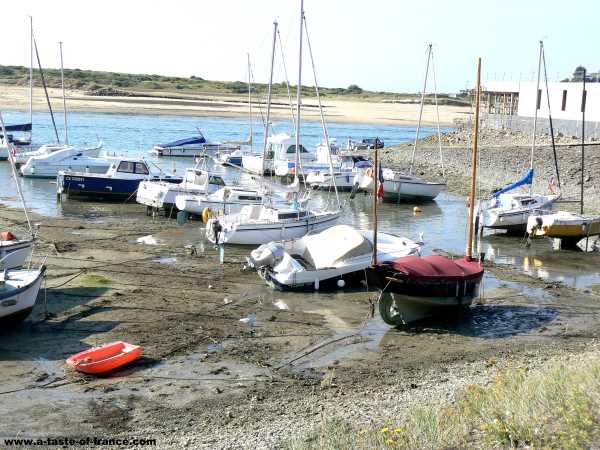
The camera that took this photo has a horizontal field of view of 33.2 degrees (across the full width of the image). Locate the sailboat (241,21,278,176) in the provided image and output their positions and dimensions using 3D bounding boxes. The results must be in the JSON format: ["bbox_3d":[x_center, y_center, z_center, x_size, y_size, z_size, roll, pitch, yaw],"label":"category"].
[{"bbox_3d":[-2.696,-9.688,77.516,6.300,11.000,2.300,-3,9,-35],"label":"sailboat"}]

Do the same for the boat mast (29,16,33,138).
[{"bbox_3d":[-21.905,-11.932,81.879,0.160,9.921,0.160,-4,10,-40],"label":"boat mast"}]

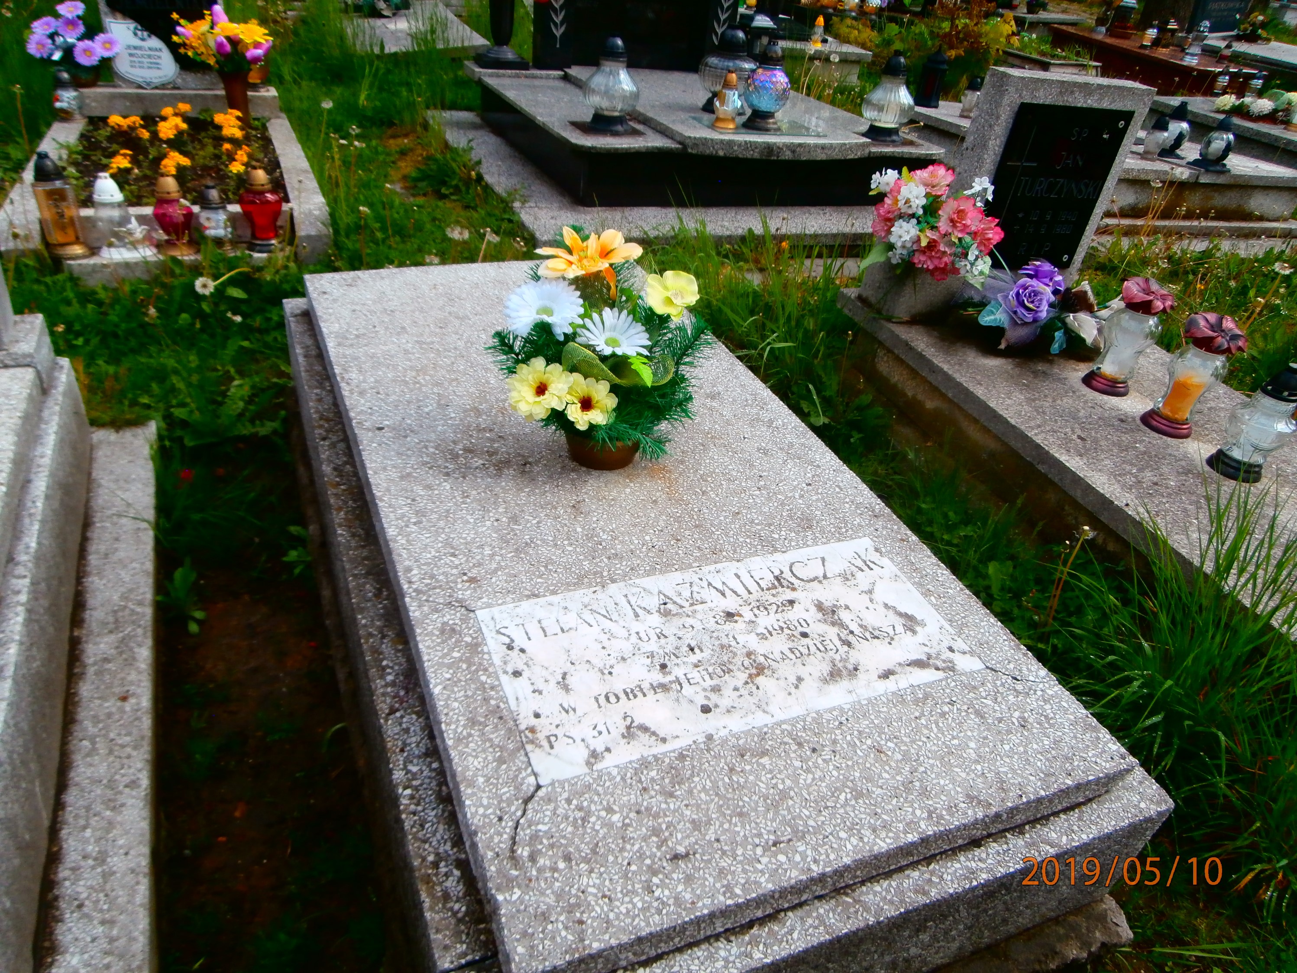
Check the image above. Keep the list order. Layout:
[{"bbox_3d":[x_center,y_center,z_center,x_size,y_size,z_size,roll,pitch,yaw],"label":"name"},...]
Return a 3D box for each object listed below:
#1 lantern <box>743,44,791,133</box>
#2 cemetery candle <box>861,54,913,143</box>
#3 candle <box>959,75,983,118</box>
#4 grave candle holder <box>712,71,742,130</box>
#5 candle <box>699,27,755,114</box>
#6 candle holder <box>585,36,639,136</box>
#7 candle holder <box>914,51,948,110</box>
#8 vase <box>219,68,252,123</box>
[{"bbox_3d":[0.467,-1.578,3.555,0.176,0.300,0.176,7,33,4],"label":"lantern"},{"bbox_3d":[0.983,-1.575,3.648,0.208,0.302,0.208,11,33,10],"label":"cemetery candle"},{"bbox_3d":[1.668,-1.972,4.561,0.114,0.180,0.114,14,34,14],"label":"candle"},{"bbox_3d":[0.299,-1.441,3.355,0.107,0.190,0.107,4,31,-2],"label":"grave candle holder"},{"bbox_3d":[0.335,-1.726,3.722,0.238,0.299,0.238,4,31,-2],"label":"candle"},{"bbox_3d":[-0.138,-1.524,3.418,0.210,0.316,0.210,2,33,-3],"label":"candle holder"},{"bbox_3d":[1.540,-2.204,4.876,0.135,0.273,0.135,-7,33,-19],"label":"candle holder"},{"bbox_3d":[-1.732,-1.651,3.850,0.128,0.214,0.128,-9,35,-21],"label":"vase"}]

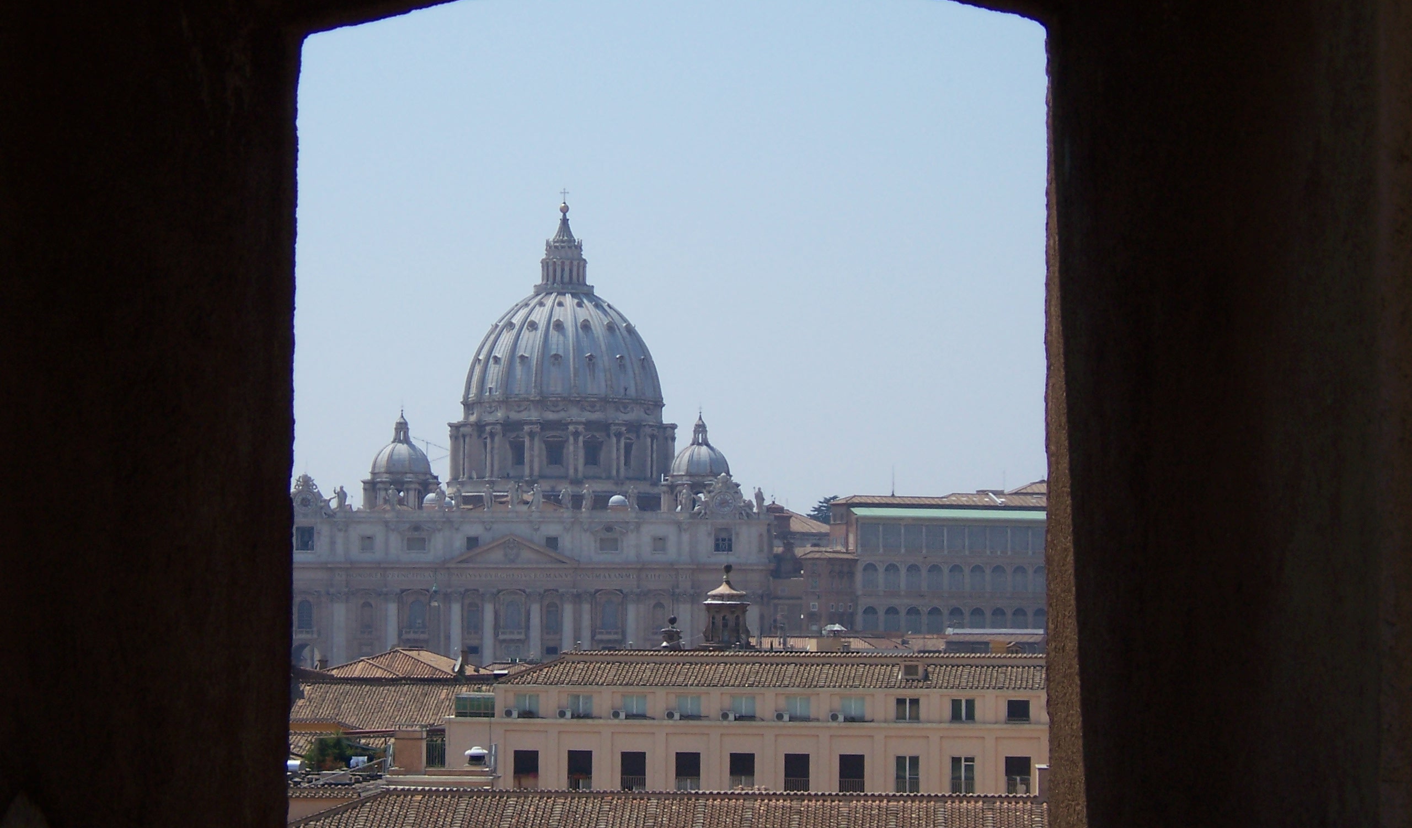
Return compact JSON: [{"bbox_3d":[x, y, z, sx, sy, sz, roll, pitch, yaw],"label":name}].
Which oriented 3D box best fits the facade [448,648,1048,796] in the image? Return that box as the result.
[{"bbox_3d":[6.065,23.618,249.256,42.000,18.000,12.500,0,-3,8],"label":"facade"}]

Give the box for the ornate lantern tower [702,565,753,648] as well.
[{"bbox_3d":[1.850,17.038,360.000,4.400,7.600,4.400,0,-3,4],"label":"ornate lantern tower"}]

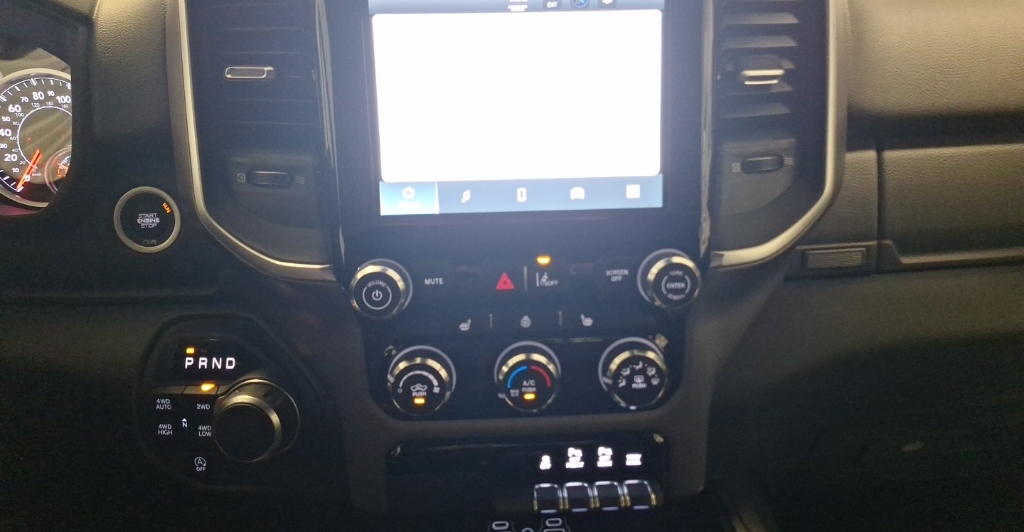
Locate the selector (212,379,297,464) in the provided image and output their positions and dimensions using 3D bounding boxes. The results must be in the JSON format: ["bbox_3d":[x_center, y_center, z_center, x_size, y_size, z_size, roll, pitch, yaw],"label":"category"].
[{"bbox_3d":[-0.173,0.105,0.456,0.052,0.052,0.027,-2,9,-3],"label":"selector"}]

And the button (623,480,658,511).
[{"bbox_3d":[0.081,0.144,0.435,0.022,0.020,0.015,-2,9,-3],"label":"button"}]

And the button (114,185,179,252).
[{"bbox_3d":[-0.243,-0.032,0.459,0.043,0.043,0.015,-2,9,-3],"label":"button"}]

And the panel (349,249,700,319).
[{"bbox_3d":[0.008,0.008,0.410,0.204,0.041,0.024,-2,9,-3],"label":"panel"}]

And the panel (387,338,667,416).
[{"bbox_3d":[0.010,0.069,0.418,0.172,0.044,0.024,-2,9,-3],"label":"panel"}]

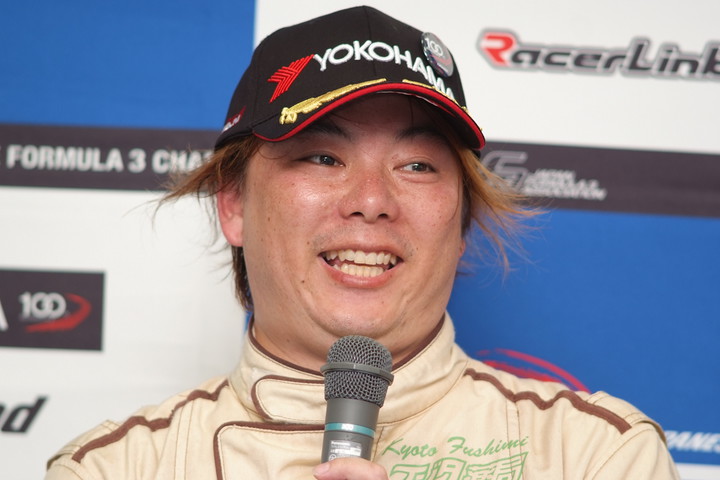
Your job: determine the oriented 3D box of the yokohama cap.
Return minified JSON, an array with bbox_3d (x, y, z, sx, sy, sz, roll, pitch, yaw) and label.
[{"bbox_3d":[0.003,-0.115,3.670,0.178,0.120,0.265,5,-13,-15],"label":"yokohama cap"}]

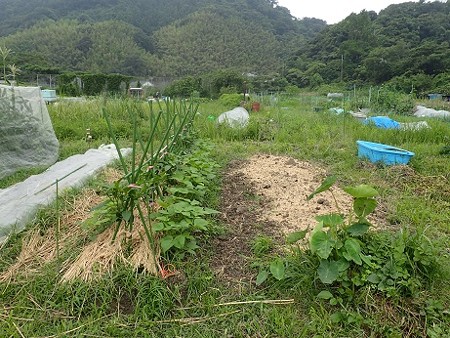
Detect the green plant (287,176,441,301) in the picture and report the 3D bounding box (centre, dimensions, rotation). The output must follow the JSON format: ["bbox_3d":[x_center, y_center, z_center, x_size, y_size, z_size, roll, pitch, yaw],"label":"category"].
[{"bbox_3d":[1.070,0.497,3.003,1.120,0.760,0.850,0,12,0],"label":"green plant"}]

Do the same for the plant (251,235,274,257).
[{"bbox_3d":[0.355,0.712,3.448,0.205,0.155,0.190,0,12,0],"label":"plant"}]

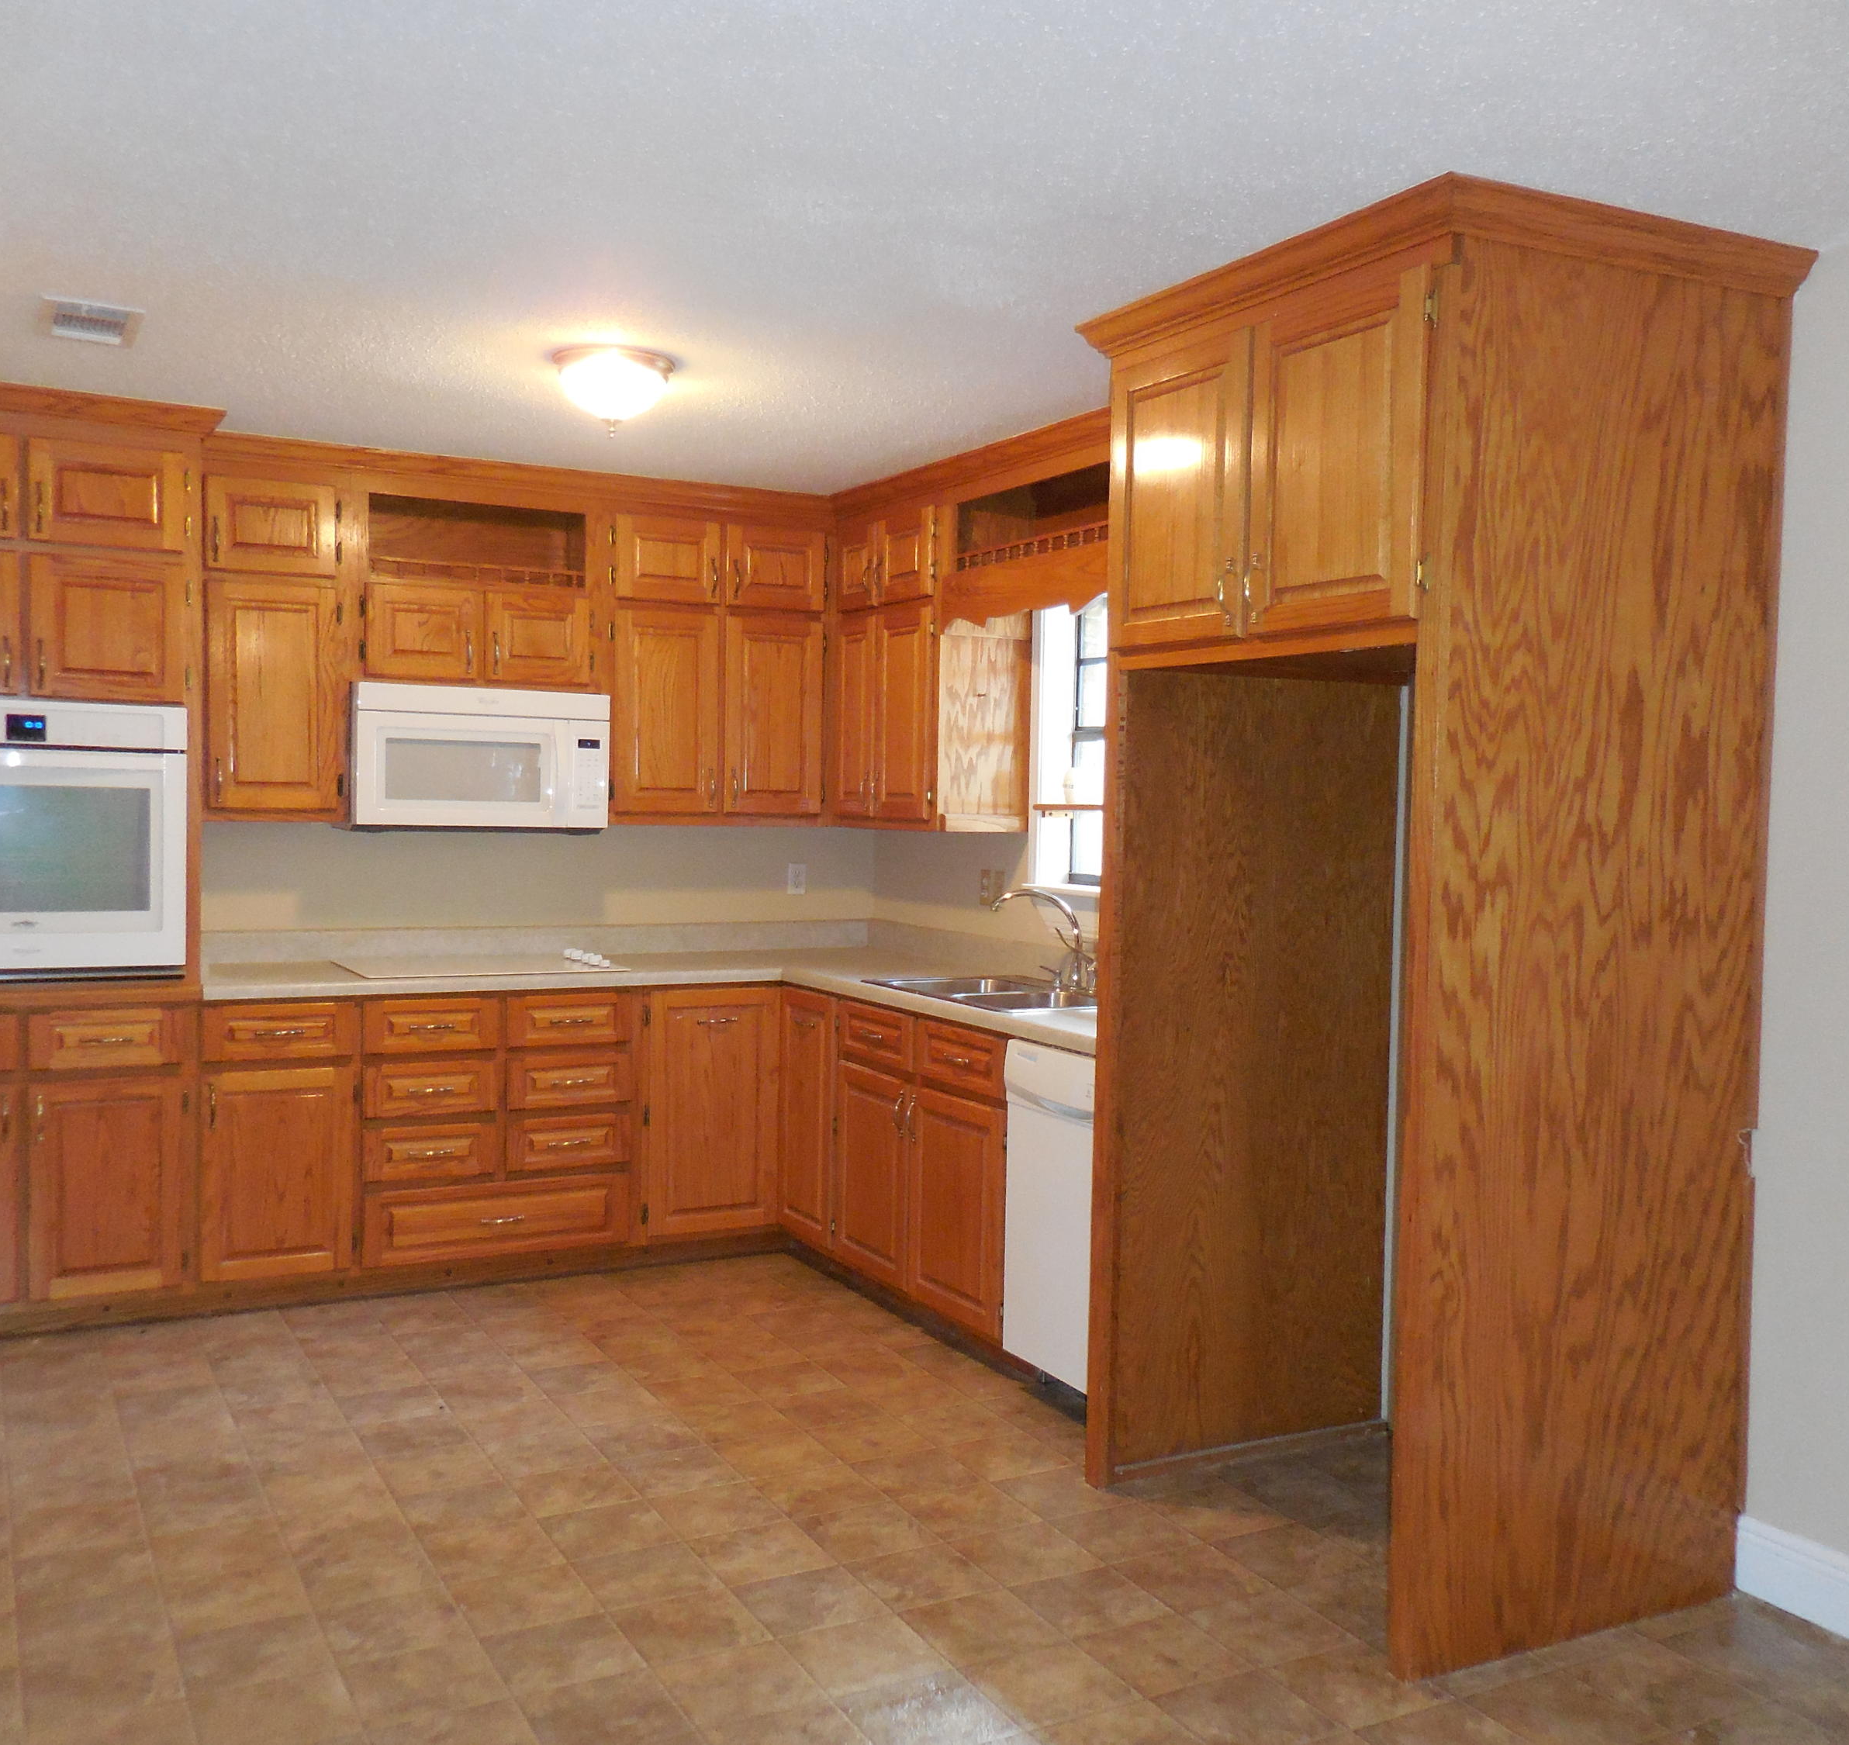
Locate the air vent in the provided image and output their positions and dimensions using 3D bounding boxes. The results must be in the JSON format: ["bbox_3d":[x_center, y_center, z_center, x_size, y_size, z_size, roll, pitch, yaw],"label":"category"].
[{"bbox_3d":[-1.834,-1.202,3.691,0.197,0.025,0.350,0,3,-29],"label":"air vent"}]

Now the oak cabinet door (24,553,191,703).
[{"bbox_3d":[-2.135,-0.634,4.396,0.364,0.366,0.025,0,3,-25],"label":"oak cabinet door"}]

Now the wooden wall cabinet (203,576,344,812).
[{"bbox_3d":[-1.944,-0.506,4.996,0.376,0.670,0.330,0,3,-27],"label":"wooden wall cabinet"}]

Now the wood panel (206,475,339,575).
[{"bbox_3d":[-1.883,-0.993,4.840,0.354,0.259,0.040,0,3,-27],"label":"wood panel"}]

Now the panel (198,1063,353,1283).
[{"bbox_3d":[-1.797,0.833,4.681,0.387,0.580,0.030,0,3,-24],"label":"panel"}]

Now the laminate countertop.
[{"bbox_3d":[-0.647,0.354,4.428,2.212,0.045,2.449,0,3,-27],"label":"laminate countertop"}]

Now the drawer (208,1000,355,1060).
[{"bbox_3d":[-1.856,0.427,4.791,0.389,0.156,0.380,0,3,-27],"label":"drawer"}]

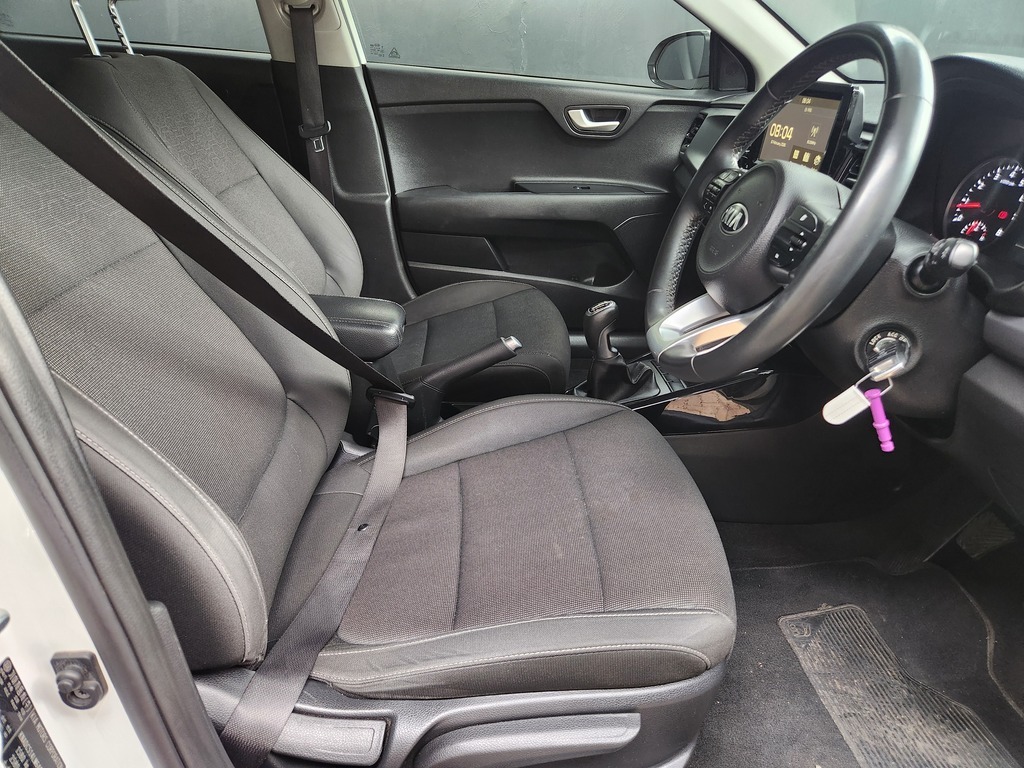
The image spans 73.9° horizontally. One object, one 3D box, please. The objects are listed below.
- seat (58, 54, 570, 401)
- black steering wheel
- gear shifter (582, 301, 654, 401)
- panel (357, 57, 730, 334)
[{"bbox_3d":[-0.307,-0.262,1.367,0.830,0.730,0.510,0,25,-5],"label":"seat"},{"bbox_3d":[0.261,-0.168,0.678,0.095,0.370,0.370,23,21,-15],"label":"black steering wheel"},{"bbox_3d":[0.177,-0.054,1.105,0.120,0.165,0.095,0,25,-5],"label":"gear shifter"},{"bbox_3d":[0.121,-0.411,1.643,0.880,0.600,0.130,0,25,-5],"label":"panel"}]

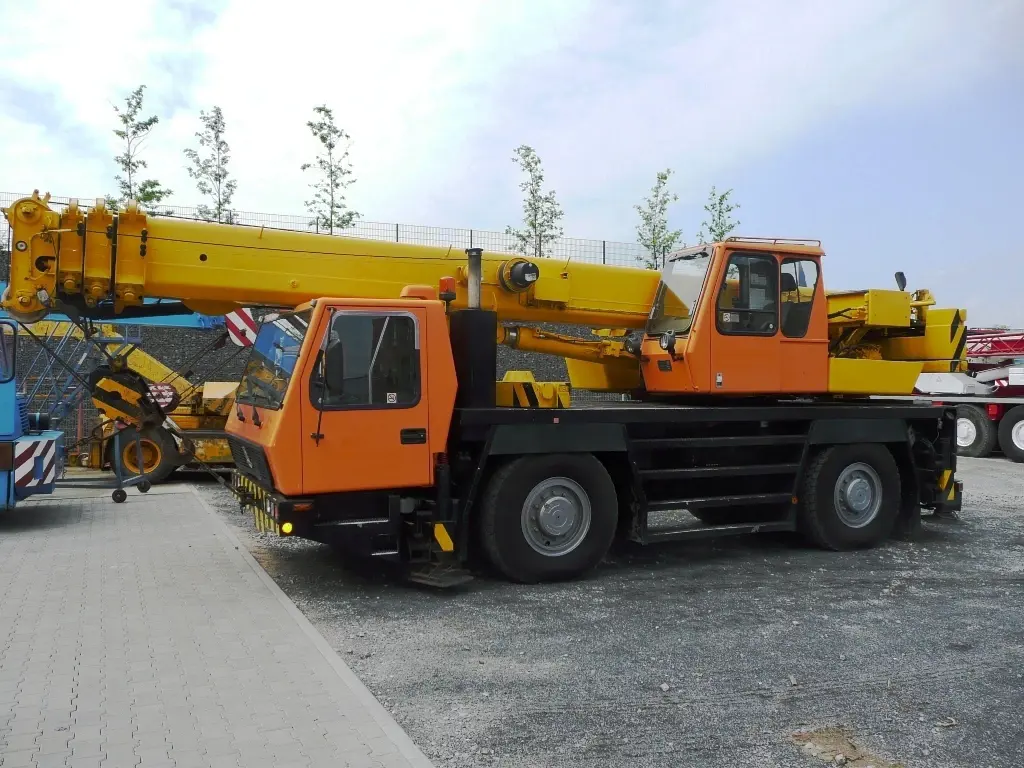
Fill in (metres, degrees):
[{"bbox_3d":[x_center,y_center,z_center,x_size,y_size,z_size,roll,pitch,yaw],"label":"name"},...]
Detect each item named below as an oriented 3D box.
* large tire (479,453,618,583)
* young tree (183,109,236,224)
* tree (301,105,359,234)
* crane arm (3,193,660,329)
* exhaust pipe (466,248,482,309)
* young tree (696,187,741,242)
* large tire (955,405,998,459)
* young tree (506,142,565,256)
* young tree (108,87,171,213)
[{"bbox_3d":[0.330,1.170,7.524,1.280,1.250,0.360,1,0,-27],"label":"large tire"},{"bbox_3d":[-9.272,-5.992,25.388,1.655,5.027,1.655,0,0,-20],"label":"young tree"},{"bbox_3d":[-5.924,-6.261,26.888,1.883,5.623,1.883,0,0,-12],"label":"tree"},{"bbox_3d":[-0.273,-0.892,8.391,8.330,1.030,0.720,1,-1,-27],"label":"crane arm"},{"bbox_3d":[-0.332,-0.933,7.327,0.140,0.530,0.140,0,0,0],"label":"exhaust pipe"},{"bbox_3d":[8.292,-5.629,33.259,1.927,4.603,1.927,0,0,14],"label":"young tree"},{"bbox_3d":[11.770,1.208,21.278,0.370,1.340,1.340,0,0,-25],"label":"large tire"},{"bbox_3d":[0.812,-6.020,29.907,2.166,5.256,2.166,0,0,2],"label":"young tree"},{"bbox_3d":[-11.082,-6.190,24.577,1.899,5.392,1.899,0,0,-24],"label":"young tree"}]

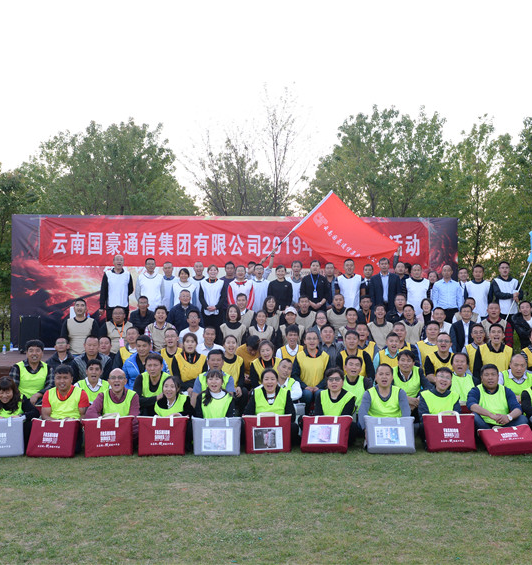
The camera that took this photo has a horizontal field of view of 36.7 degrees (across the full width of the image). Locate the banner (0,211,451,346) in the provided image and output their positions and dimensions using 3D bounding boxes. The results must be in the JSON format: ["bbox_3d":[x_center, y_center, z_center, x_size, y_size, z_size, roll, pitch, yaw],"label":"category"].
[{"bbox_3d":[-0.560,0.010,15.600,8.700,2.600,0.100,0,-1,-3],"label":"banner"}]

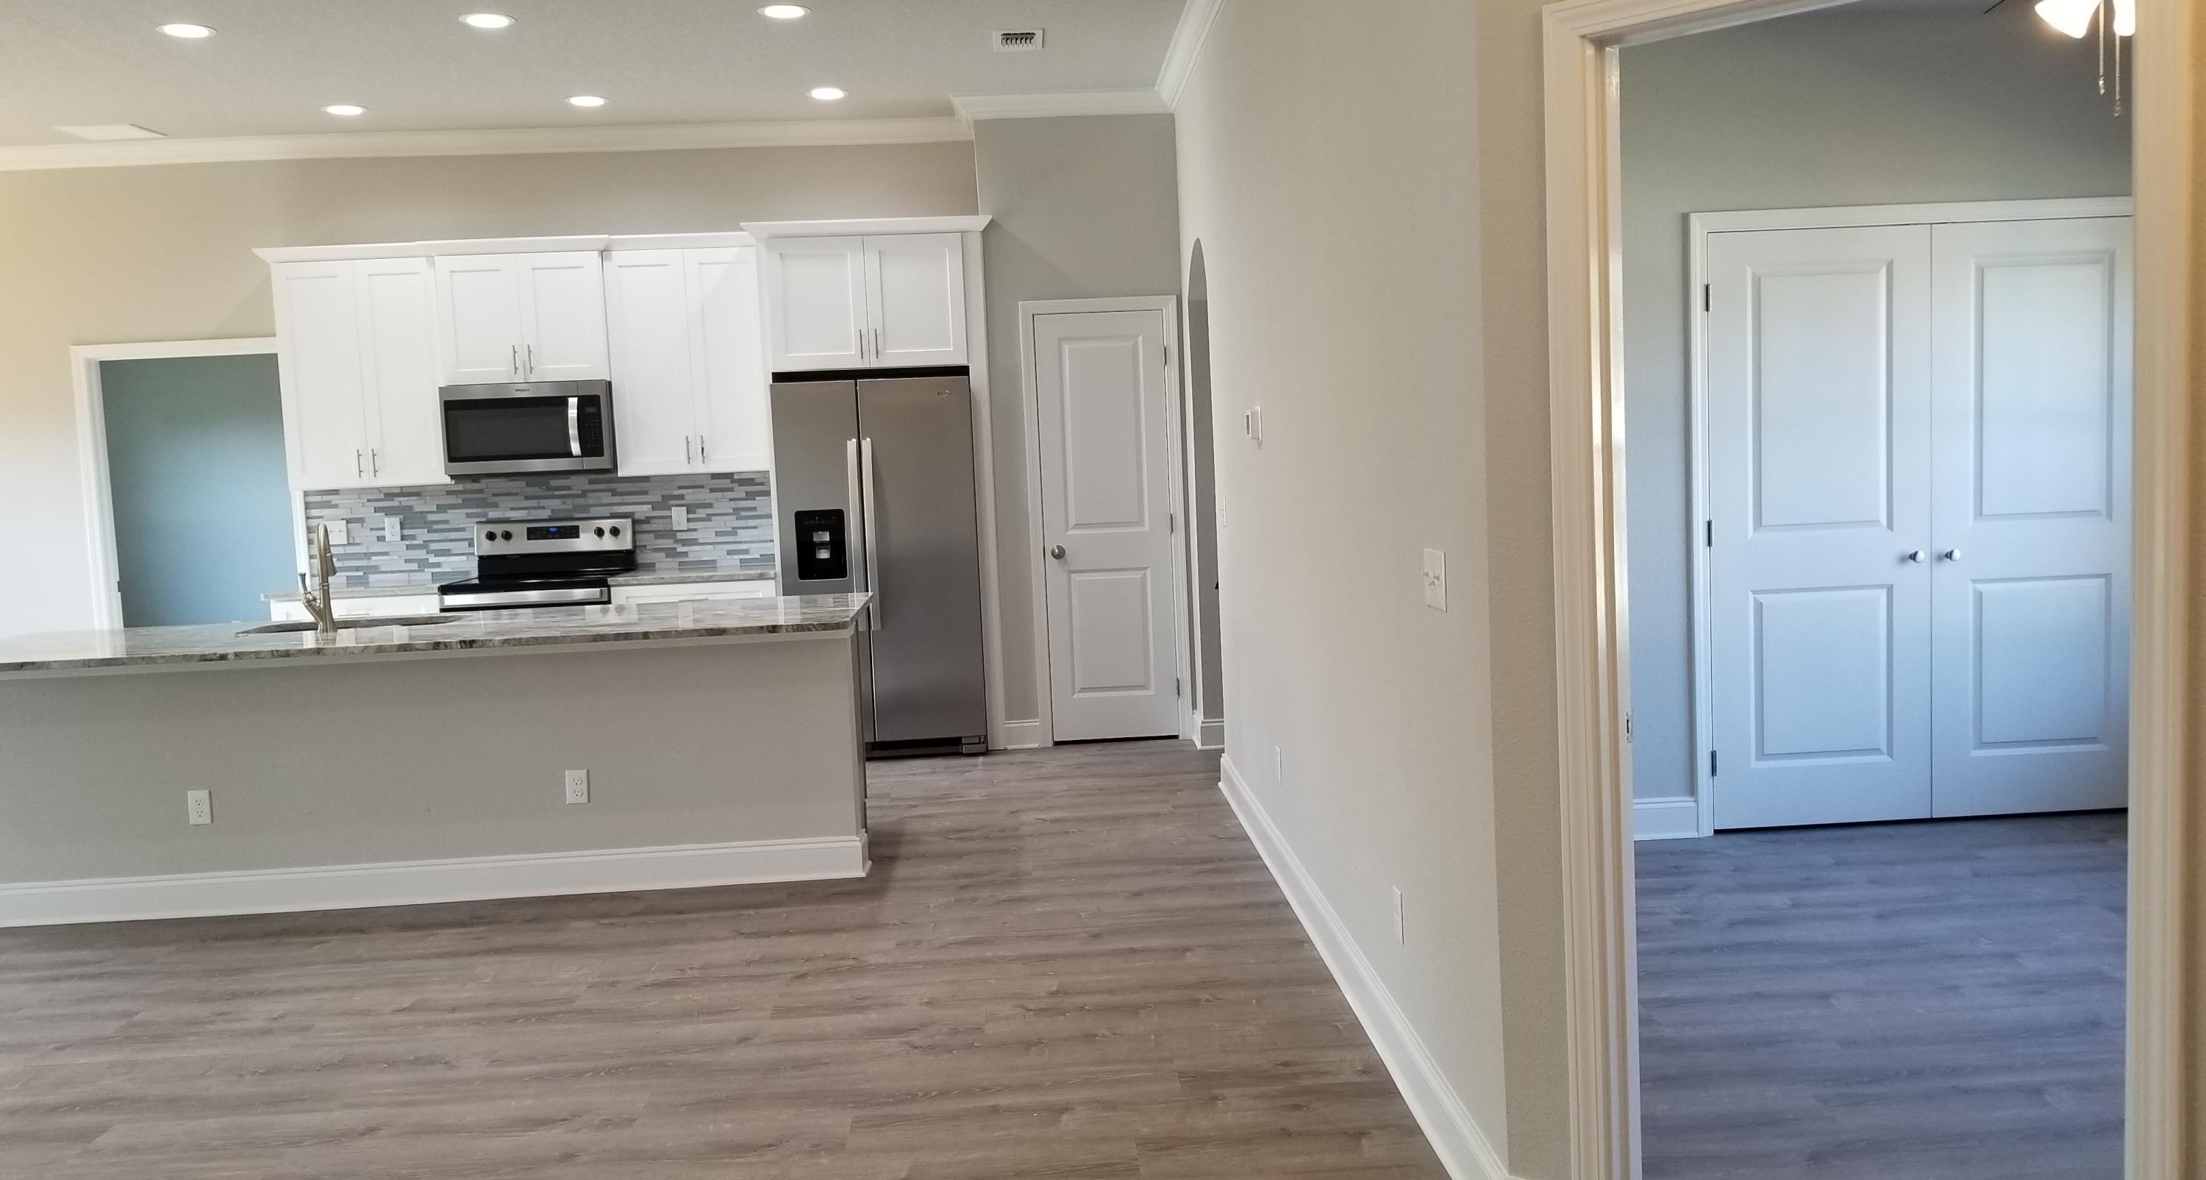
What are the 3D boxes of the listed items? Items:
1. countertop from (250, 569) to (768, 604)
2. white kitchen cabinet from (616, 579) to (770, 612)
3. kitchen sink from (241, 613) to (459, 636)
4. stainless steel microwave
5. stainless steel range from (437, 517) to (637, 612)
[{"bbox_3d":[-2.691,-0.040,7.939,2.333,0.035,0.645,-3,5,-3],"label":"countertop"},{"bbox_3d":[-1.896,0.372,8.025,0.753,0.874,0.623,-3,5,-3],"label":"white kitchen cabinet"},{"bbox_3d":[-2.595,0.227,5.786,0.700,0.210,0.390,-3,5,-3],"label":"kitchen sink"},{"bbox_3d":[-2.711,-0.772,7.982,0.765,0.415,0.433,-3,5,-3],"label":"stainless steel microwave"},{"bbox_3d":[-2.656,0.264,7.931,0.761,1.171,0.698,-3,5,-3],"label":"stainless steel range"}]

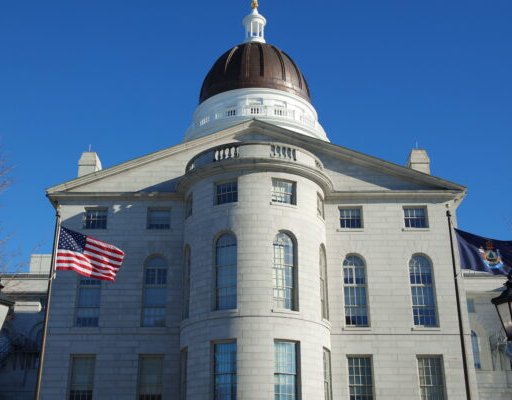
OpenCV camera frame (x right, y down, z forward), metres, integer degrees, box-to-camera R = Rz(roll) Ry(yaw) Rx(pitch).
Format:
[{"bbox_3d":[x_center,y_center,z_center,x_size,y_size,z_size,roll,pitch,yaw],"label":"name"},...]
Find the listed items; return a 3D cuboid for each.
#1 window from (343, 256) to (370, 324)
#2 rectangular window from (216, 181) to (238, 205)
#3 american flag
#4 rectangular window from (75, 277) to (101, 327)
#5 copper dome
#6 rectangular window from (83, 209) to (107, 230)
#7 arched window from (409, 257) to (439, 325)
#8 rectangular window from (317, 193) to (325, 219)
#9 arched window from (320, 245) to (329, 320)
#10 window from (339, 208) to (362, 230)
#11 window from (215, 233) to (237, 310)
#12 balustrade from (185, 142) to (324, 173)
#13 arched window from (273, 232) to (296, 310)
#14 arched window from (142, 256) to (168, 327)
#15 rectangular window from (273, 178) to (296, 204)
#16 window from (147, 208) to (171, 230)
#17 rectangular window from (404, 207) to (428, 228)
[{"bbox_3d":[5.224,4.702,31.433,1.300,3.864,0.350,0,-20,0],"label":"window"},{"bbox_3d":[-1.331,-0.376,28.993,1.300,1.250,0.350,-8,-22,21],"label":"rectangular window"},{"bbox_3d":[-6.164,1.994,22.358,2.533,2.131,0.400,0,-22,0],"label":"american flag"},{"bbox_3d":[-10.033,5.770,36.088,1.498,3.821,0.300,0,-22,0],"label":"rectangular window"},{"bbox_3d":[-0.060,-14.423,74.034,13.600,9.200,13.600,0,-20,0],"label":"copper dome"},{"bbox_3d":[-10.078,1.234,37.902,1.495,1.473,0.300,0,-22,0],"label":"rectangular window"},{"bbox_3d":[10.077,5.429,36.225,1.548,4.521,0.300,0,-22,0],"label":"arched window"},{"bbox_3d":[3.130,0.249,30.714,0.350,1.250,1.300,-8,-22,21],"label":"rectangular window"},{"bbox_3d":[3.741,4.640,34.147,0.300,4.492,1.509,-8,-23,19],"label":"arched window"},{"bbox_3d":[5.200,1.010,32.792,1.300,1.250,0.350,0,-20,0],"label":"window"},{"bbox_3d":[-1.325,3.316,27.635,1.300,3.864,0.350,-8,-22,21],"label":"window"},{"bbox_3d":[-0.031,-1.875,36.249,8.680,1.106,4.879,0,-22,0],"label":"balustrade"},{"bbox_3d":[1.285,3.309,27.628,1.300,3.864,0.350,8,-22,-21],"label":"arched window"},{"bbox_3d":[-6.036,5.467,36.209,1.496,4.475,0.300,0,-22,0],"label":"arched window"},{"bbox_3d":[1.570,-0.394,33.721,1.435,1.533,0.300,9,-24,-22],"label":"rectangular window"},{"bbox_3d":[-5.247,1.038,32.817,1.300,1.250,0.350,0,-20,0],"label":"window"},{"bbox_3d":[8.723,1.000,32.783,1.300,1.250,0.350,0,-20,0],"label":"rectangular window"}]

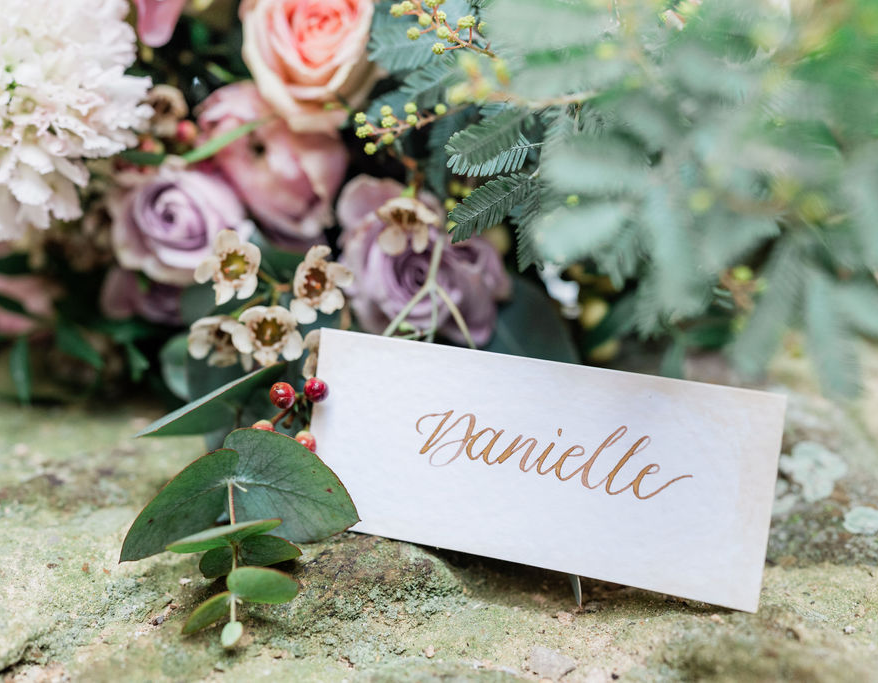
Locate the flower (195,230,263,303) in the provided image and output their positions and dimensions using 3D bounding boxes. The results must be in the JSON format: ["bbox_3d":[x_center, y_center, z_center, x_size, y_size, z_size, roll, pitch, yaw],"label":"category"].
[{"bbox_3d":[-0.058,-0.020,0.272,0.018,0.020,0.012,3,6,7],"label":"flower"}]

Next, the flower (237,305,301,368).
[{"bbox_3d":[-0.045,-0.001,0.265,0.018,0.017,0.009,0,19,0],"label":"flower"}]

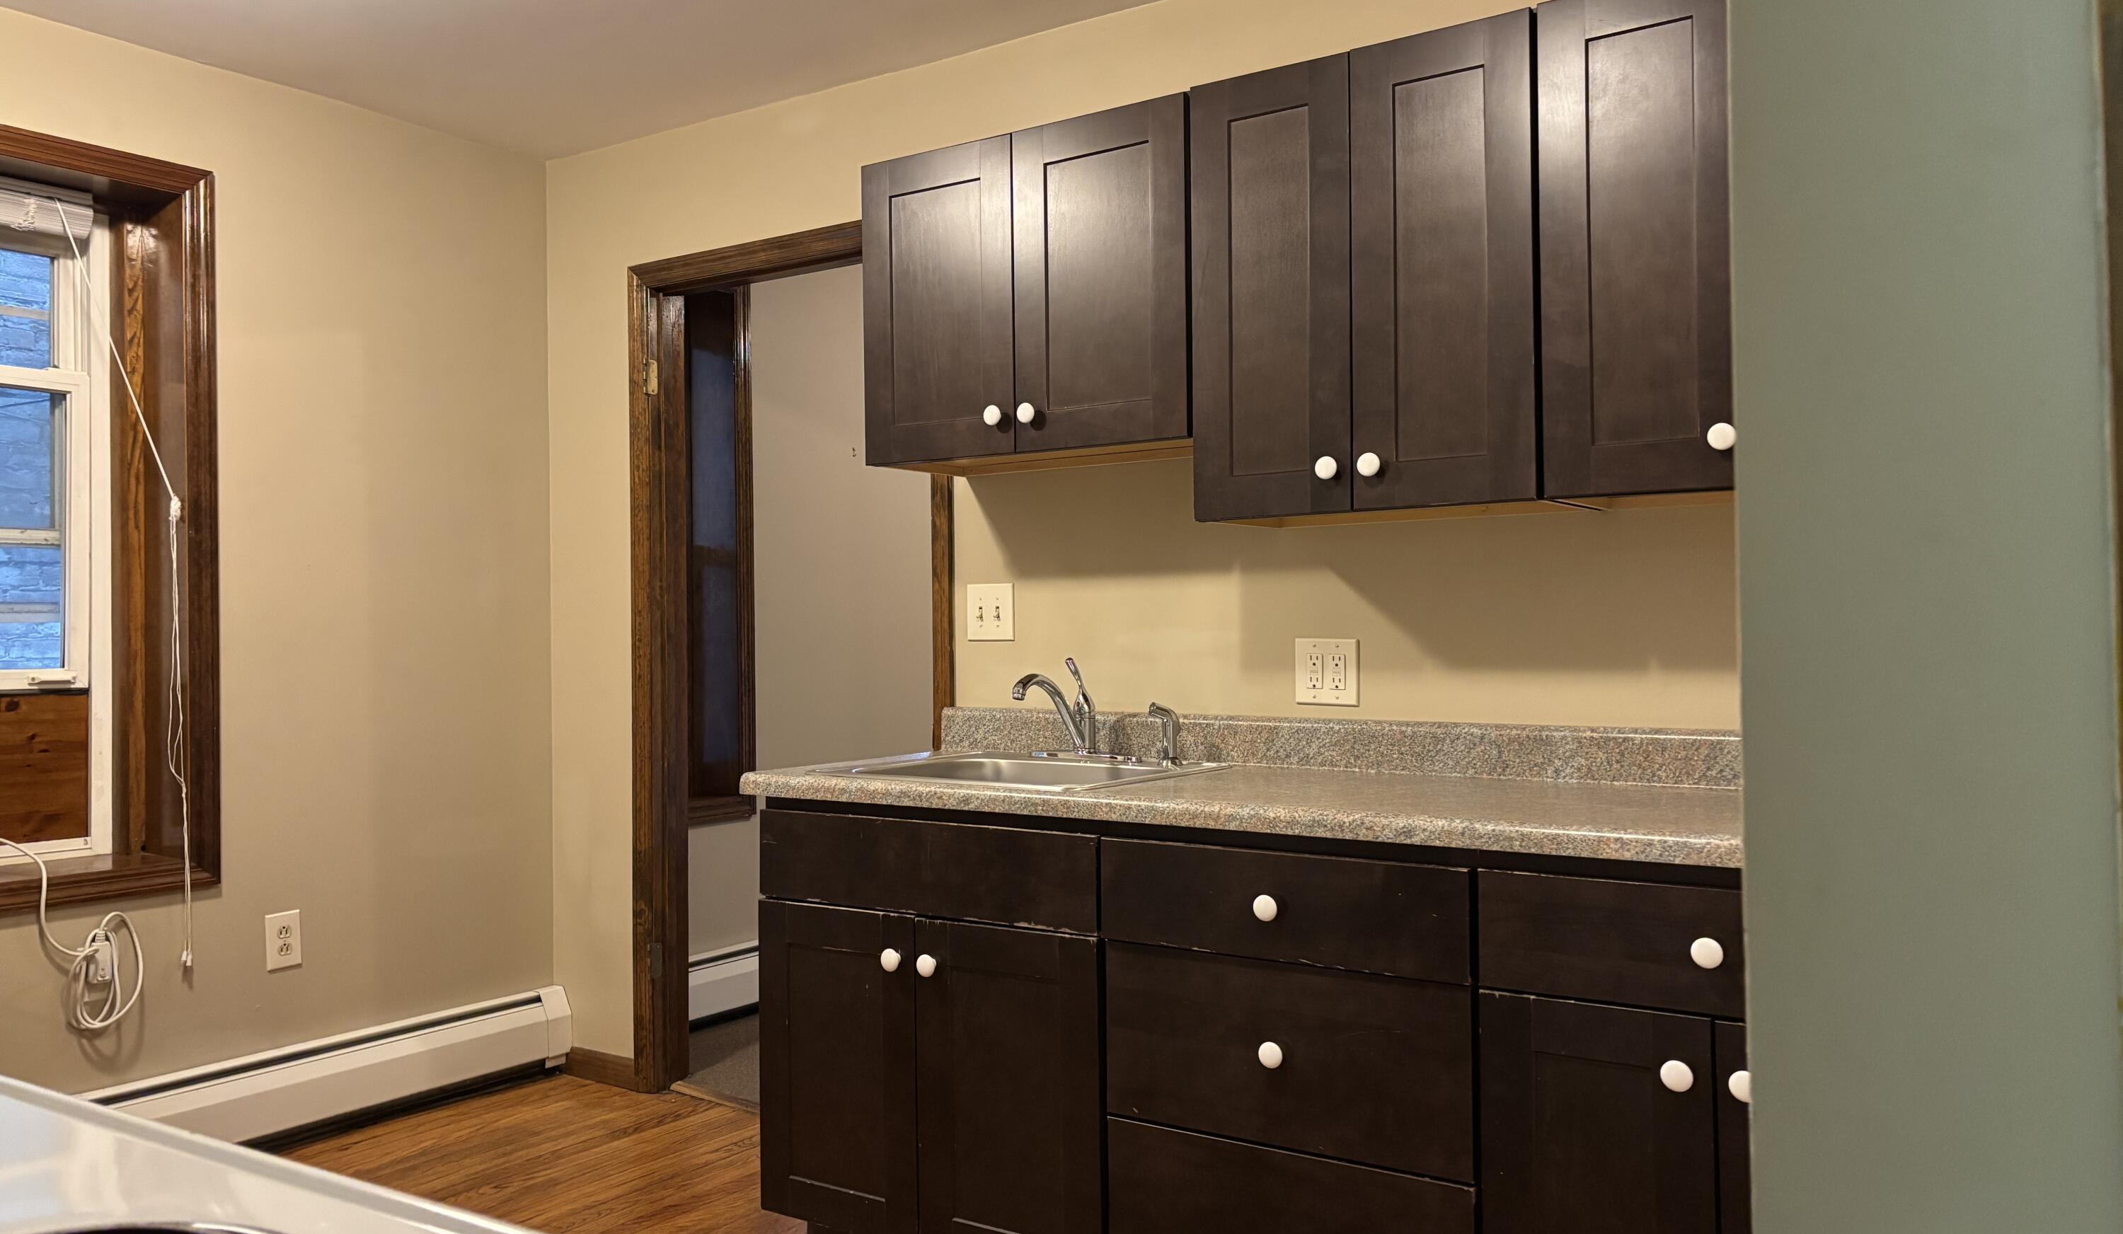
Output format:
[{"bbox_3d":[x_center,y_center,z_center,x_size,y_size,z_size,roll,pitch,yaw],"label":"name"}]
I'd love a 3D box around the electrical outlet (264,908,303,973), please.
[{"bbox_3d":[-1.782,0.746,3.661,0.009,0.125,0.080,-1,0,34],"label":"electrical outlet"}]

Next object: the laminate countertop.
[{"bbox_3d":[0.428,0.256,2.670,2.054,0.128,0.641,-1,0,34],"label":"laminate countertop"}]

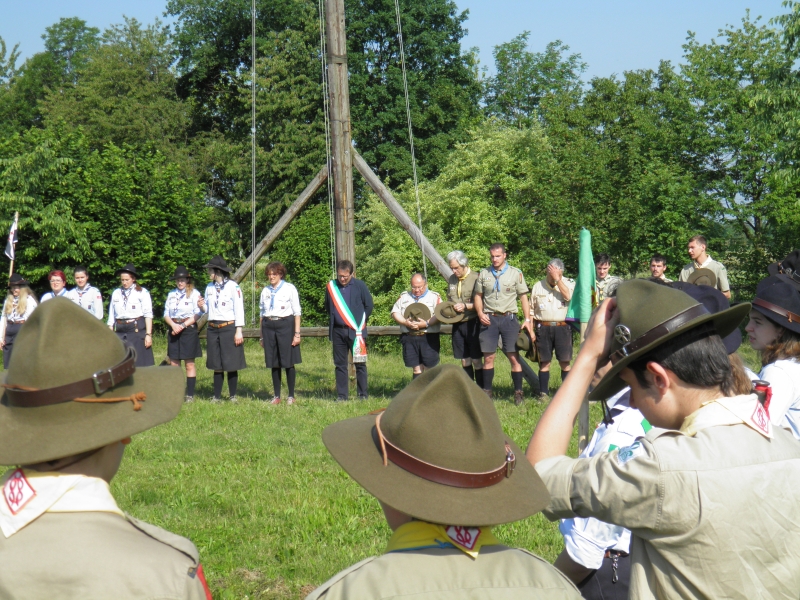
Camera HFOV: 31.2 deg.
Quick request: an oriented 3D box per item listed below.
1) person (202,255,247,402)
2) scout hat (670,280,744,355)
[{"bbox_3d":[-2.058,0.336,16.900,0.530,1.740,0.400,1,2,25],"label":"person"},{"bbox_3d":[0.765,0.057,3.800,0.340,0.150,0.360,-6,17,-40],"label":"scout hat"}]

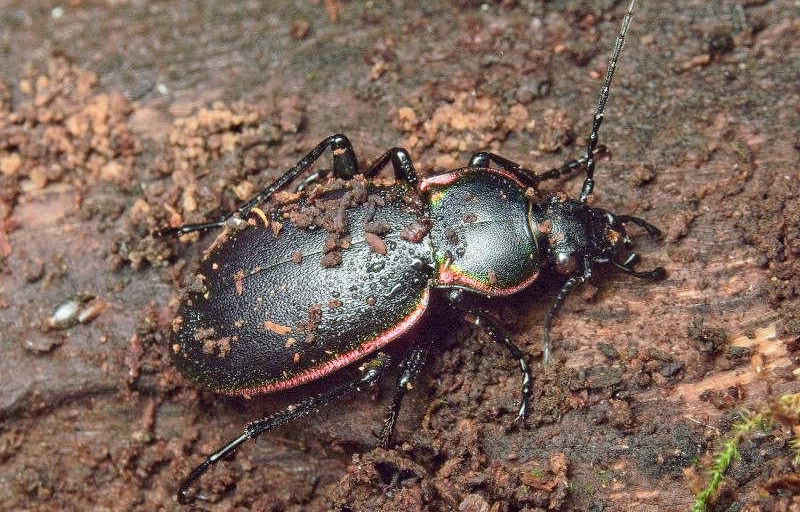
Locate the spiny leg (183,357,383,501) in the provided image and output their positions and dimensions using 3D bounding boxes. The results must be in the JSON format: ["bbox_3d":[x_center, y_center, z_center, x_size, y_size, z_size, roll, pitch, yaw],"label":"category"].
[{"bbox_3d":[-0.006,0.009,0.089,0.013,0.003,0.002,-31,62,-19],"label":"spiny leg"}]

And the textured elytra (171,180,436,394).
[{"bbox_3d":[-0.005,0.001,0.090,0.015,0.004,0.009,-21,59,-13],"label":"textured elytra"}]

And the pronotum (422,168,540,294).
[{"bbox_3d":[0.005,-0.002,0.093,0.007,0.003,0.008,-9,57,-6],"label":"pronotum"}]

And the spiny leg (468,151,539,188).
[{"bbox_3d":[0.006,-0.005,0.096,0.004,0.002,0.001,3,57,2],"label":"spiny leg"}]

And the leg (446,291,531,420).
[{"bbox_3d":[0.006,0.005,0.092,0.002,0.003,0.008,-26,61,-16],"label":"leg"}]

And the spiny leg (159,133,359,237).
[{"bbox_3d":[-0.008,-0.004,0.096,0.012,0.005,0.002,-15,58,-10],"label":"spiny leg"}]

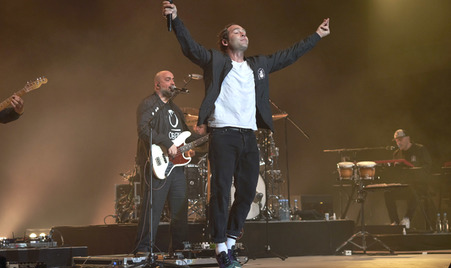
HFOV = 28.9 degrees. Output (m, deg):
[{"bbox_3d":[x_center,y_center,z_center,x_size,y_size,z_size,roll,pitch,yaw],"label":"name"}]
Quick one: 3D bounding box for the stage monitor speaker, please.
[{"bbox_3d":[1.149,0.916,11.000,0.400,0.310,0.360,-2,-5,6],"label":"stage monitor speaker"}]

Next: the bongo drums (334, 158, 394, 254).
[{"bbox_3d":[1.624,0.856,10.200,0.660,1.060,0.550,-1,-5,0],"label":"bongo drums"}]

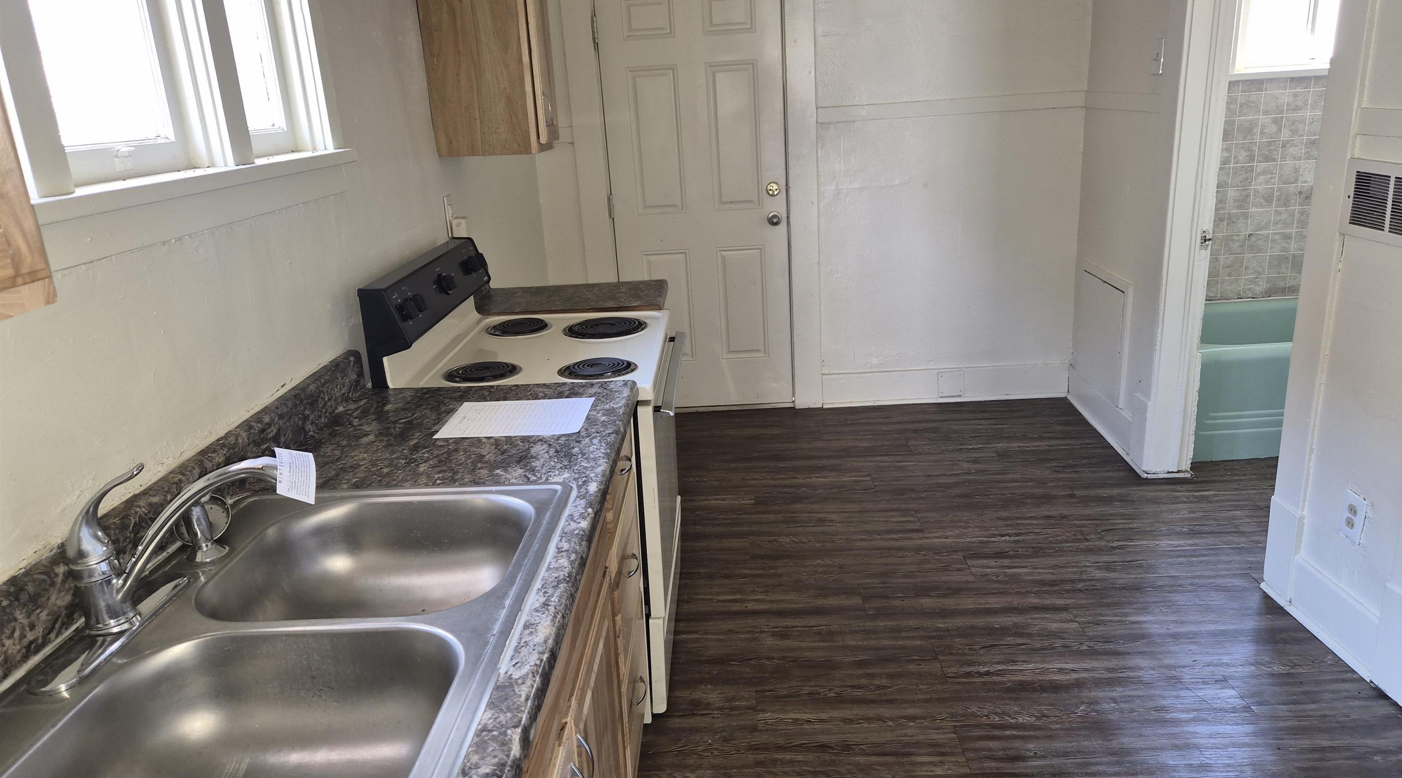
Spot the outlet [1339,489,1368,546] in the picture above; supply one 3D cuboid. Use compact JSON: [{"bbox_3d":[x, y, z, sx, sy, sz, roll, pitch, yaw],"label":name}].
[{"bbox_3d":[1.714,0.337,2.451,0.010,0.124,0.080,-3,18,2],"label":"outlet"}]

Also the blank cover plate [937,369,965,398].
[{"bbox_3d":[1.230,-0.021,4.559,0.125,0.128,0.010,-3,18,2],"label":"blank cover plate"}]

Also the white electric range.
[{"bbox_3d":[-0.373,0.211,2.526,0.675,1.165,0.760,-3,18,2],"label":"white electric range"}]

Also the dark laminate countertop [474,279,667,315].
[{"bbox_3d":[-0.439,-0.272,2.977,0.650,0.045,0.390,-3,18,2],"label":"dark laminate countertop"}]

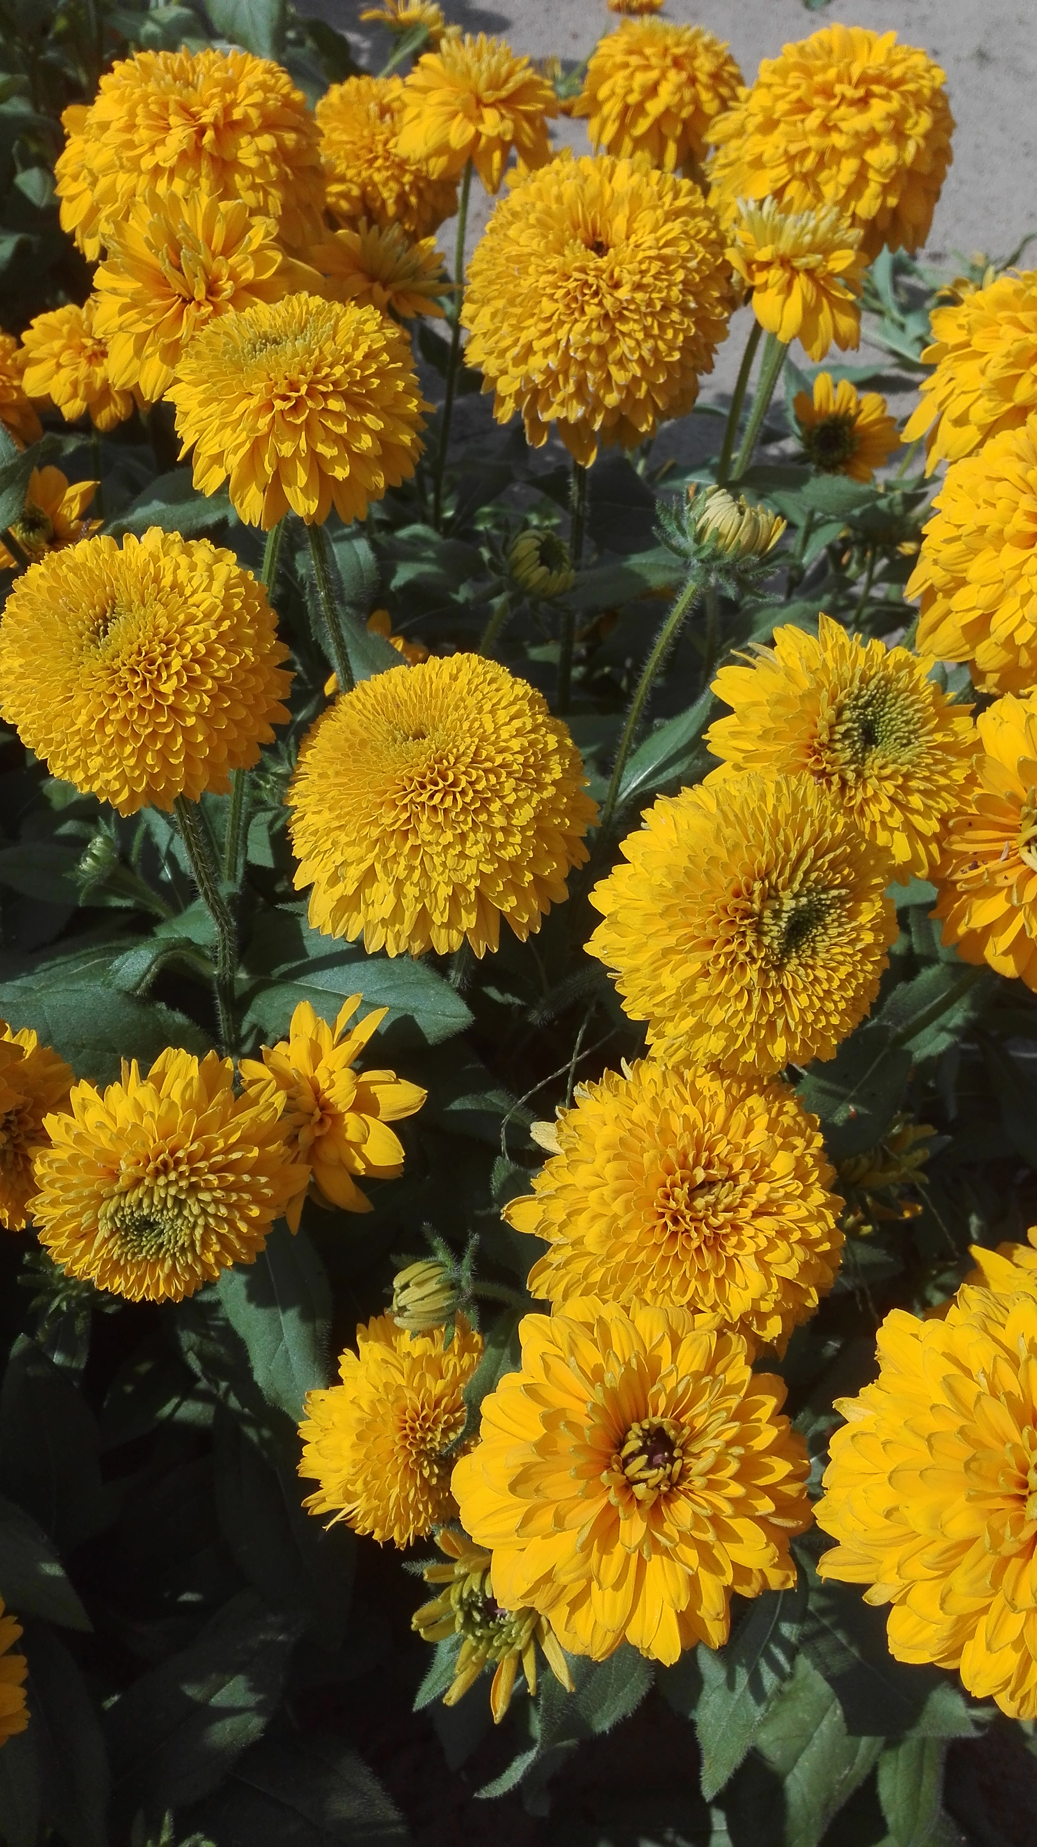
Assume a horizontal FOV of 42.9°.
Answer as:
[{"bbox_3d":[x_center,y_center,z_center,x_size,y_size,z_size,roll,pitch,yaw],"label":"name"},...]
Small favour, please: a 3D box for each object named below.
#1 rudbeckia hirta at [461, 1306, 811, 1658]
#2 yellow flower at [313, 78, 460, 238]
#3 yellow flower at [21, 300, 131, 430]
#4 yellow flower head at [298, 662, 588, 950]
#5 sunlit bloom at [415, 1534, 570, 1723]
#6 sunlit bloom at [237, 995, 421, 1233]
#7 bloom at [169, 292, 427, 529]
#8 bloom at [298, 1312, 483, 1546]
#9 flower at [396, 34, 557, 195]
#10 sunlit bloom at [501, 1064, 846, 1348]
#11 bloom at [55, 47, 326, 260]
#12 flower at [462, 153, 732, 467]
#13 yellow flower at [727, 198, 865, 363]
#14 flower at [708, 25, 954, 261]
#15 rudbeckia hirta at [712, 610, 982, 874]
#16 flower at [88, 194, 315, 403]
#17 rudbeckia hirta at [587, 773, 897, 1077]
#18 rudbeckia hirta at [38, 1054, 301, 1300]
[{"bbox_3d":[0.030,0.145,0.351,0.092,0.039,0.092,0,62,-2],"label":"rudbeckia hirta"},{"bbox_3d":[-0.052,-0.313,0.540,0.062,0.050,0.064,0,76,0],"label":"yellow flower"},{"bbox_3d":[-0.172,-0.219,0.520,0.052,0.036,0.053,0,75,-6],"label":"yellow flower"},{"bbox_3d":[-0.021,-0.033,0.362,0.088,0.062,0.088,0,56,11],"label":"yellow flower head"},{"bbox_3d":[-0.006,0.203,0.385,0.052,0.034,0.054,0,49,-8],"label":"sunlit bloom"},{"bbox_3d":[-0.058,0.058,0.410,0.058,0.034,0.068,0,73,-6],"label":"sunlit bloom"},{"bbox_3d":[-0.074,-0.172,0.445,0.085,0.066,0.082,0,57,3],"label":"bloom"},{"bbox_3d":[-0.037,0.158,0.414,0.068,0.037,0.068,0,71,-33],"label":"bloom"},{"bbox_3d":[-0.016,-0.312,0.510,0.062,0.045,0.060,0,56,0],"label":"flower"},{"bbox_3d":[0.044,0.079,0.370,0.090,0.058,0.085,0,74,-6],"label":"sunlit bloom"},{"bbox_3d":[-0.120,-0.281,0.485,0.093,0.066,0.082,0,61,0],"label":"bloom"},{"bbox_3d":[0.024,-0.184,0.398,0.088,0.063,0.088,0,76,0],"label":"flower"},{"bbox_3d":[0.082,-0.189,0.389,0.046,0.035,0.046,0,49,-8],"label":"yellow flower"},{"bbox_3d":[0.113,-0.281,0.475,0.084,0.066,0.080,0,67,0],"label":"flower"},{"bbox_3d":[0.096,-0.051,0.390,0.082,0.045,0.082,0,85,-15],"label":"rudbeckia hirta"},{"bbox_3d":[-0.112,-0.220,0.465,0.073,0.044,0.073,0,76,-3],"label":"flower"},{"bbox_3d":[0.065,0.000,0.385,0.092,0.064,0.088,0,87,-26],"label":"rudbeckia hirta"},{"bbox_3d":[-0.106,0.077,0.403,0.080,0.080,0.042,0,9,-5],"label":"rudbeckia hirta"}]

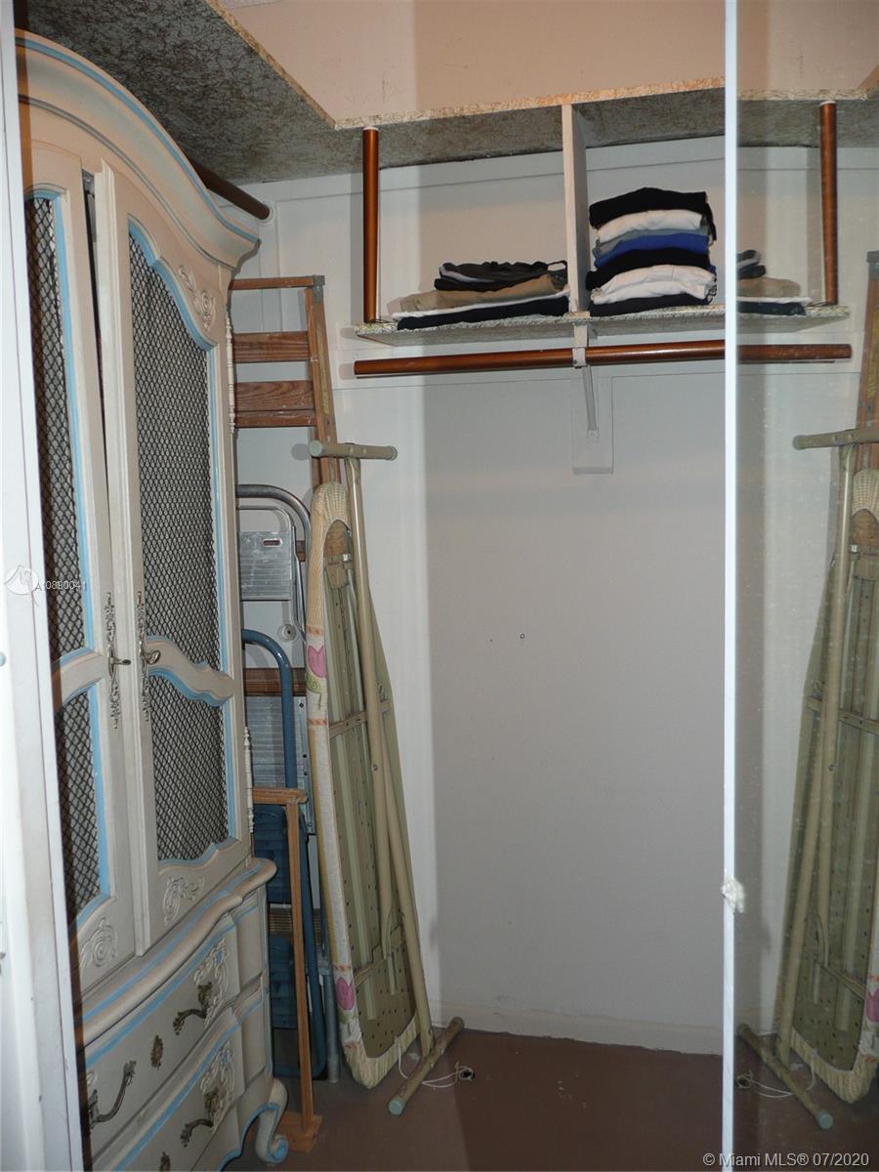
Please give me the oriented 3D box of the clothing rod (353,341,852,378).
[{"bbox_3d":[0.341,-0.489,2.058,1.064,0.034,0.034,-1,4,6],"label":"clothing rod"}]

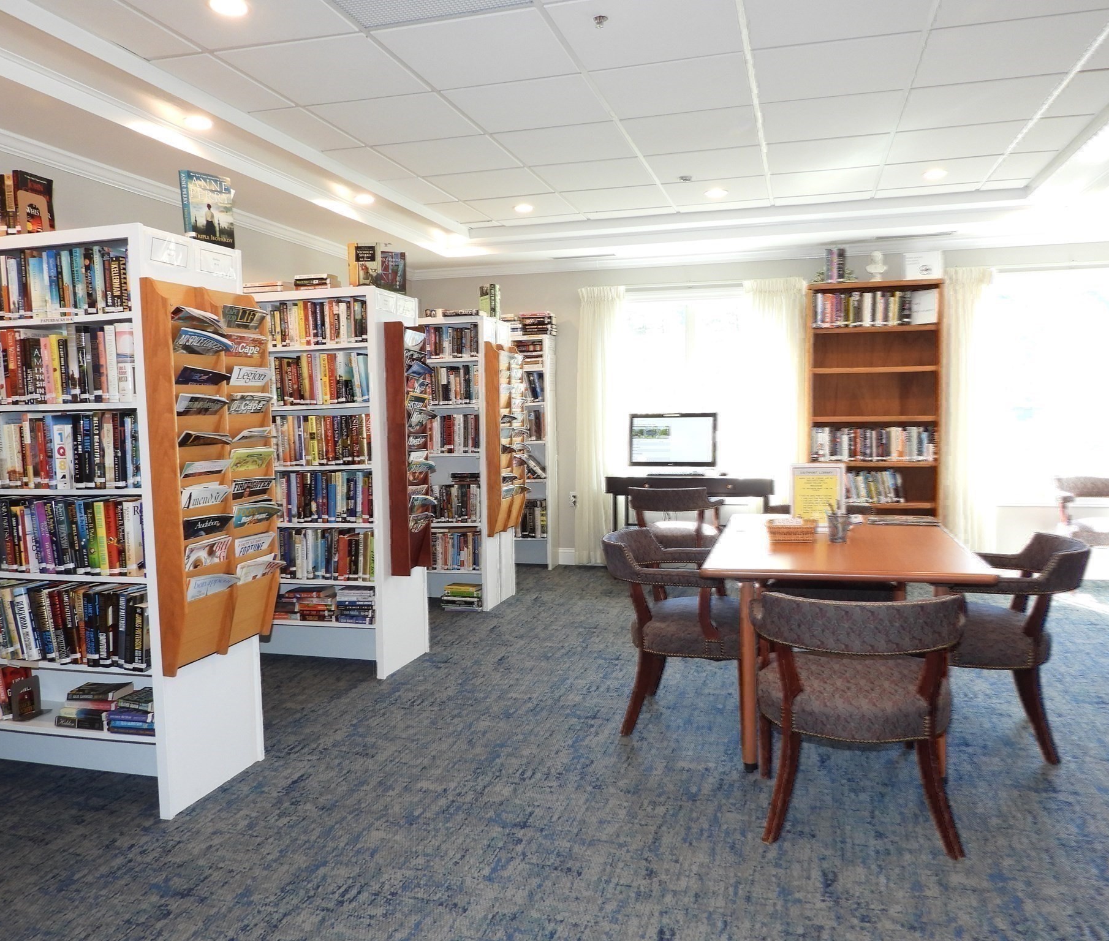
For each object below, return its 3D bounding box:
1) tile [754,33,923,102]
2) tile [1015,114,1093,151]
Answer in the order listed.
[{"bbox_3d":[1.073,-1.550,3.360,0.597,0.020,0.597,0,5,16],"label":"tile"},{"bbox_3d":[2.412,-1.647,4.253,0.260,0.020,0.597,0,5,16],"label":"tile"}]

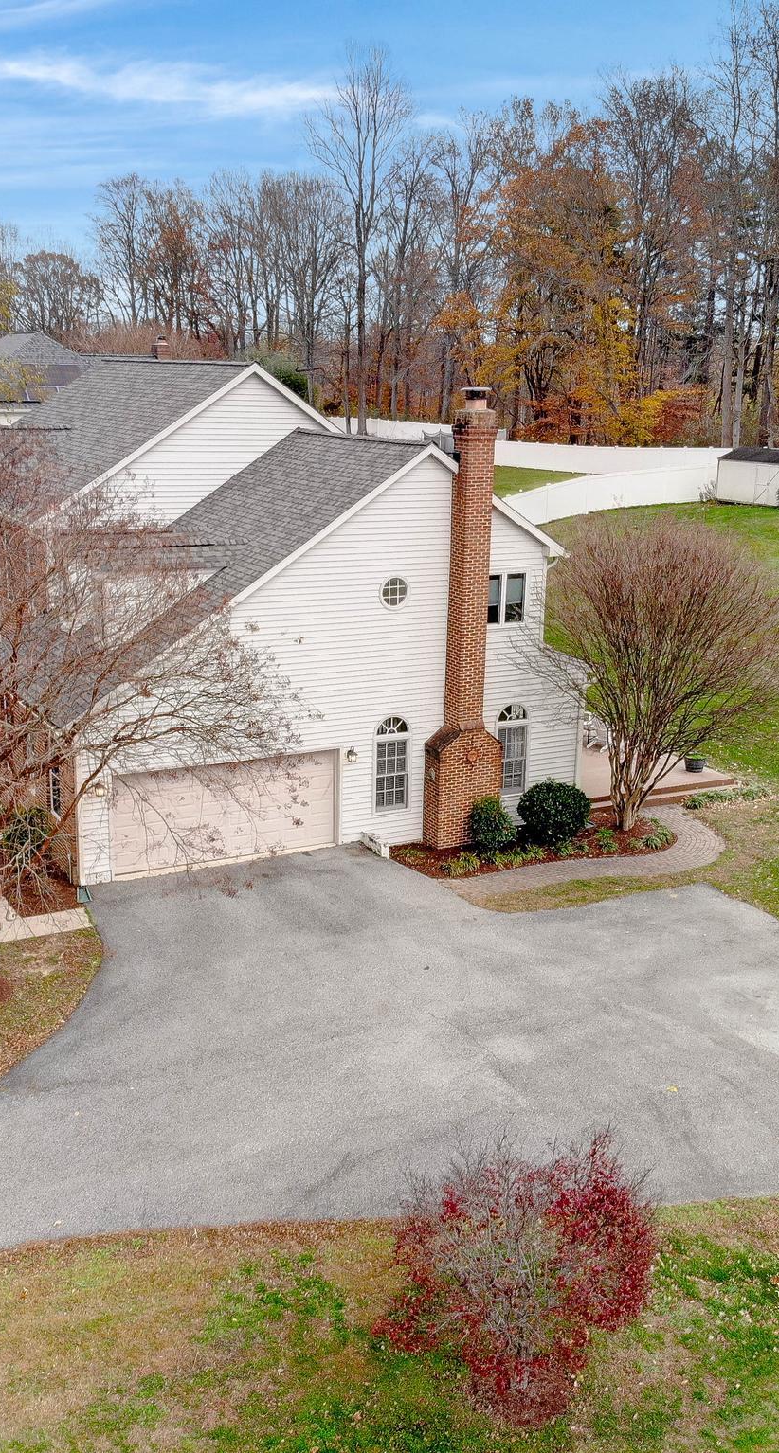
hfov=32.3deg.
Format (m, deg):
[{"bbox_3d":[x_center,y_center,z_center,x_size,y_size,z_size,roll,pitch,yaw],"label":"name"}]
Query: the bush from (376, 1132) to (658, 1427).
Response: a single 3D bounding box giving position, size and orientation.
[{"bbox_3d":[1.205,5.300,13.000,2.690,2.600,2.600,1,15,0],"label":"bush"}]

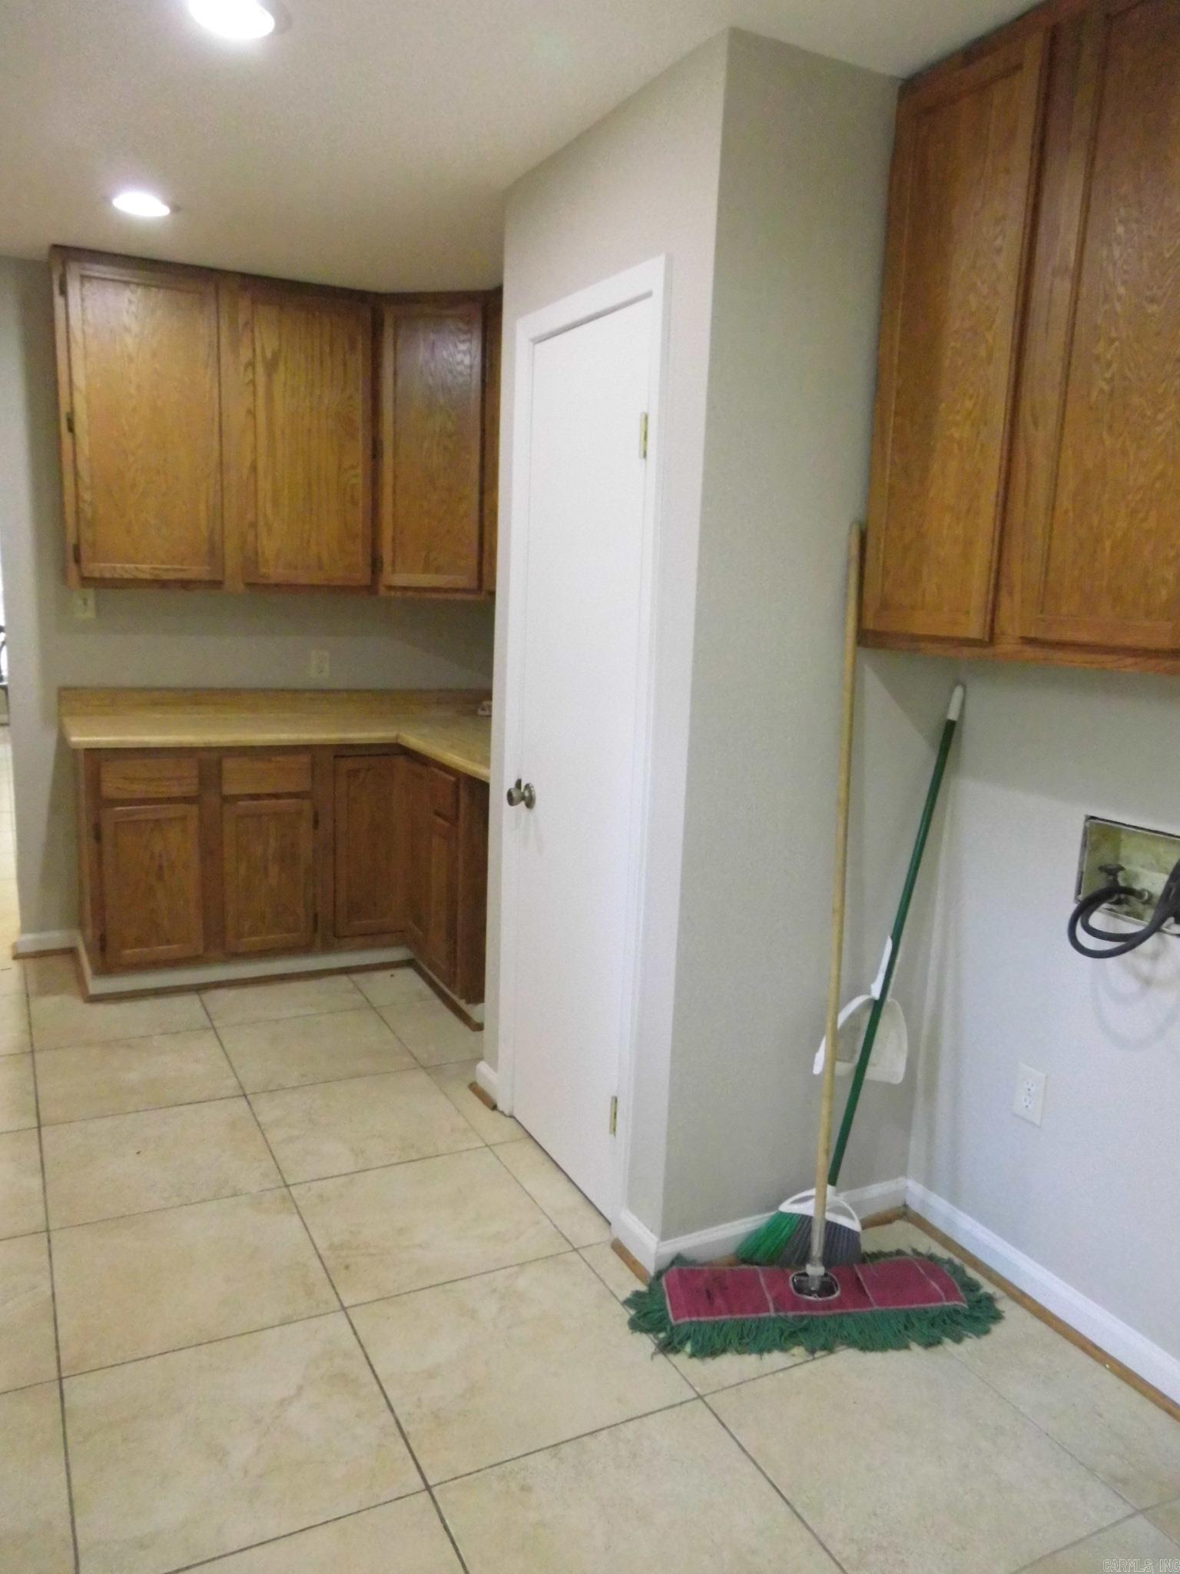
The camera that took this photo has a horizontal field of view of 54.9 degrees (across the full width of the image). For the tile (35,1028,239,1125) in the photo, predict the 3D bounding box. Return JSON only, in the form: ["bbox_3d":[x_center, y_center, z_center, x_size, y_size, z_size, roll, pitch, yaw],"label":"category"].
[{"bbox_3d":[-1.314,0.839,3.298,0.511,0.010,0.511,-3,11,-27],"label":"tile"}]

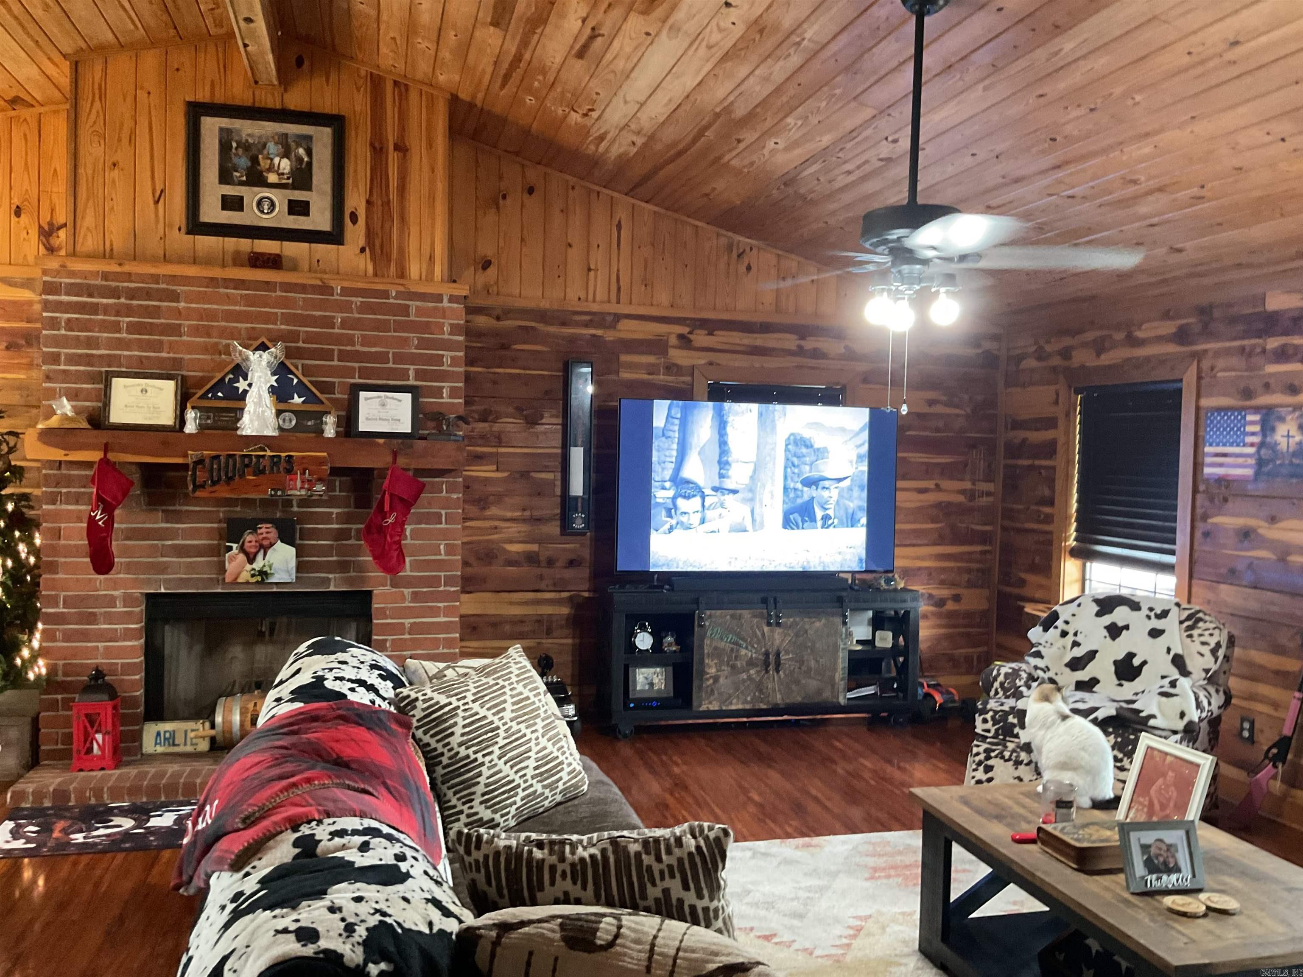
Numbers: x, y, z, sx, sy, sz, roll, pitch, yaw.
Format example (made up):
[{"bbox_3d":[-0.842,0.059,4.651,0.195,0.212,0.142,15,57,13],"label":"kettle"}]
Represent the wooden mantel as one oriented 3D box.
[{"bbox_3d":[-1.800,-0.179,4.992,1.850,0.135,0.225,1,2,-14],"label":"wooden mantel"}]

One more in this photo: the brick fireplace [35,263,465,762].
[{"bbox_3d":[-1.876,0.123,5.285,1.880,2.260,0.750,1,2,-14],"label":"brick fireplace"}]

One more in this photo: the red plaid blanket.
[{"bbox_3d":[-0.644,0.589,2.112,0.460,0.260,0.820,1,2,-14],"label":"red plaid blanket"}]

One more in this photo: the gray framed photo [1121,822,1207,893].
[{"bbox_3d":[1.293,0.938,2.781,0.205,0.172,0.030,1,-17,-9],"label":"gray framed photo"}]

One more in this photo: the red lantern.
[{"bbox_3d":[-2.469,1.018,4.872,0.178,0.445,0.168,1,2,-14],"label":"red lantern"}]

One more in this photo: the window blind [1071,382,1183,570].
[{"bbox_3d":[2.558,-0.075,5.894,0.060,0.980,0.860,1,2,-14],"label":"window blind"}]

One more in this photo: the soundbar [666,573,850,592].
[{"bbox_3d":[0.618,0.535,6.126,1.050,0.072,0.105,1,2,-14],"label":"soundbar"}]

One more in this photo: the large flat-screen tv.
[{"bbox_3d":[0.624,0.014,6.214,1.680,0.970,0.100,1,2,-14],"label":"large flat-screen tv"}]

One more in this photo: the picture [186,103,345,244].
[{"bbox_3d":[-1.831,-1.498,5.191,0.720,0.625,0.040,1,2,-14],"label":"picture"}]

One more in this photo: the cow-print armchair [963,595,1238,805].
[{"bbox_3d":[2.075,0.964,5.040,1.000,0.945,0.840,3,2,29],"label":"cow-print armchair"}]

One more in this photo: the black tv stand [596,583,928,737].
[{"bbox_3d":[0.613,0.959,6.266,1.820,0.790,0.390,1,2,-14],"label":"black tv stand"}]

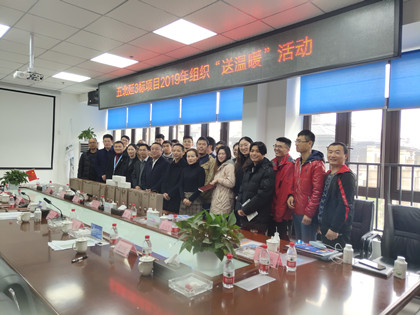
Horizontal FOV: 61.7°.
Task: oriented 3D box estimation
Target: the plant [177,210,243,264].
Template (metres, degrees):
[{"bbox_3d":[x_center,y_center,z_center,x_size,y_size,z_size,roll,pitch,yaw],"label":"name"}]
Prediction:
[{"bbox_3d":[-0.006,0.533,2.336,0.430,0.360,0.420,1,-1,0],"label":"plant"}]

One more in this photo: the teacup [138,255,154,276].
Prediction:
[{"bbox_3d":[-0.386,0.646,2.117,0.110,0.122,0.088,4,-2,-42],"label":"teacup"}]

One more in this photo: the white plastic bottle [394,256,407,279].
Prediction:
[{"bbox_3d":[1.286,0.740,2.372,0.075,0.134,0.073,3,-1,29],"label":"white plastic bottle"}]

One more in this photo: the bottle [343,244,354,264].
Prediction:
[{"bbox_3d":[0.967,0.673,2.454,0.068,0.130,0.068,1,-1,21],"label":"bottle"}]

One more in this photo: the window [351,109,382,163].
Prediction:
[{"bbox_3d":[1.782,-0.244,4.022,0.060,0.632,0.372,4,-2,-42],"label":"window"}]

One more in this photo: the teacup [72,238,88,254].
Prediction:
[{"bbox_3d":[-0.946,0.639,2.573,0.112,0.108,0.086,2,-1,-20],"label":"teacup"}]

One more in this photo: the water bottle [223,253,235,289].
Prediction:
[{"bbox_3d":[0.111,0.643,1.999,0.063,0.178,0.063,3,-1,4],"label":"water bottle"}]

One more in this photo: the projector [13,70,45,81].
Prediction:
[{"bbox_3d":[-2.281,-1.027,4.440,0.320,0.105,0.250,4,-2,-42],"label":"projector"}]

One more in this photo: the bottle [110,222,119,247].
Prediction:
[{"bbox_3d":[-0.742,0.610,2.743,0.061,0.180,0.061,2,-1,-15],"label":"bottle"}]

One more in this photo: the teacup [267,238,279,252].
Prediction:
[{"bbox_3d":[0.472,0.671,2.632,0.090,0.113,0.100,2,-1,-44],"label":"teacup"}]

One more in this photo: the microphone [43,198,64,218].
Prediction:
[{"bbox_3d":[-1.687,0.563,3.816,0.240,0.250,0.110,2,-1,-44],"label":"microphone"}]

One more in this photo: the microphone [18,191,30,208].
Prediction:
[{"bbox_3d":[-2.602,0.577,4.929,0.170,0.200,0.110,2,-1,-44],"label":"microphone"}]

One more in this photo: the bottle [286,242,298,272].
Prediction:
[{"bbox_3d":[0.524,0.635,2.247,0.061,0.180,0.061,1,-1,13],"label":"bottle"}]

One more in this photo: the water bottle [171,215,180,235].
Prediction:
[{"bbox_3d":[-0.326,0.640,3.348,0.063,0.178,0.063,3,-1,-5],"label":"water bottle"}]

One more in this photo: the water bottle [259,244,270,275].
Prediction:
[{"bbox_3d":[0.360,0.664,2.306,0.063,0.178,0.063,3,-1,10],"label":"water bottle"}]

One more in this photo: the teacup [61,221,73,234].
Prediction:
[{"bbox_3d":[-1.301,0.618,3.184,0.110,0.122,0.088,4,-2,-42],"label":"teacup"}]

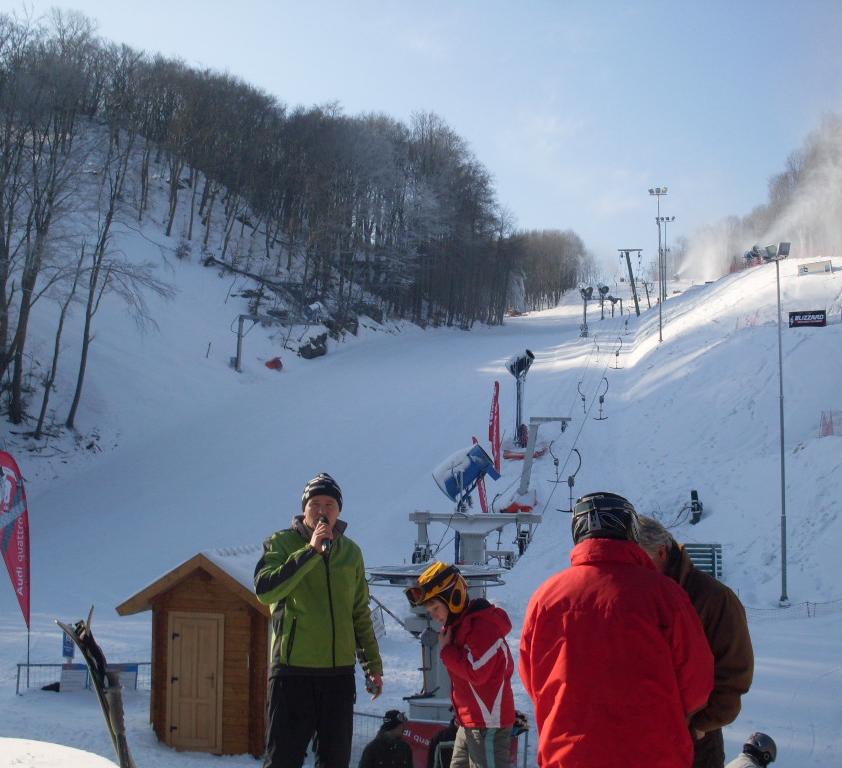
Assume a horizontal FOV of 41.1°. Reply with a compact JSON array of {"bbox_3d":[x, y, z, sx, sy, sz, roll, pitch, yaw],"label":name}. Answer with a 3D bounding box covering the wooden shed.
[{"bbox_3d":[-2.705,3.861,16.776,2.700,2.800,2.350,-1,-5,20],"label":"wooden shed"}]

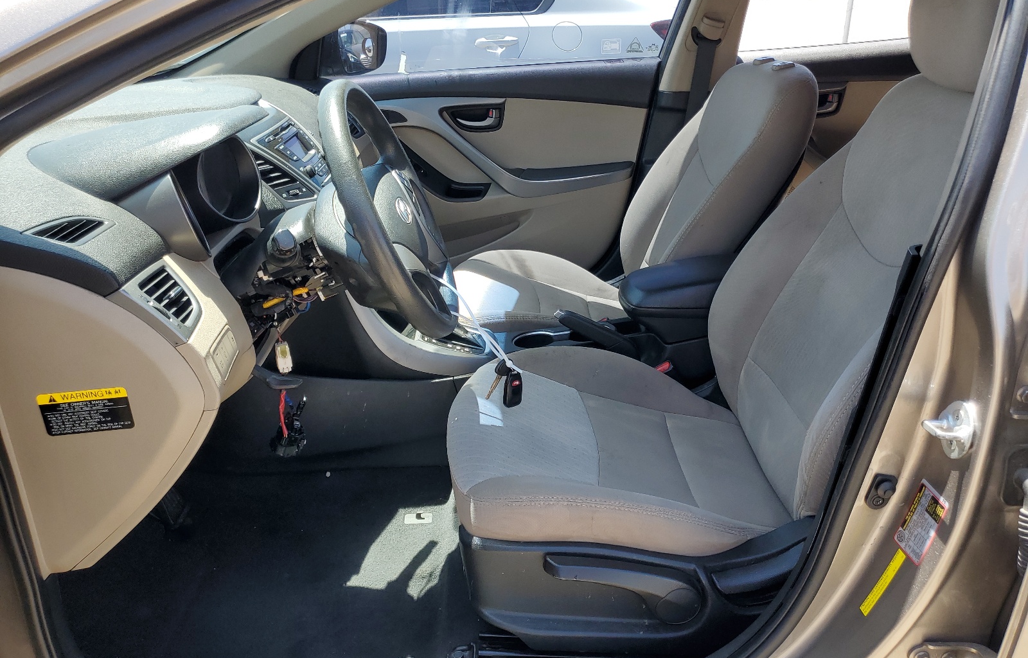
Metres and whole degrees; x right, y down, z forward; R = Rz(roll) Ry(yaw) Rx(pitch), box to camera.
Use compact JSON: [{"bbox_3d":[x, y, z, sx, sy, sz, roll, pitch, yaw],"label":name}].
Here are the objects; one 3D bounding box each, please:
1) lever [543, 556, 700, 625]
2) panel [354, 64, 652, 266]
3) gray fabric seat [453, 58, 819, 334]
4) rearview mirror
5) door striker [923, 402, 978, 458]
[{"bbox_3d":[0.137,0.329,0.984,0.200,0.090,0.040,-1,23,-2],"label":"lever"},{"bbox_3d":[-0.051,-0.431,2.116,0.870,0.590,0.130,-1,23,-2],"label":"panel"},{"bbox_3d":[0.222,-0.252,1.823,0.740,0.720,0.520,-1,23,-2],"label":"gray fabric seat"},{"bbox_3d":[-0.459,-0.789,2.179,0.110,0.145,0.220,7,24,16],"label":"rearview mirror"},{"bbox_3d":[0.434,0.102,0.773,0.042,0.058,0.042,-5,23,-11],"label":"door striker"}]

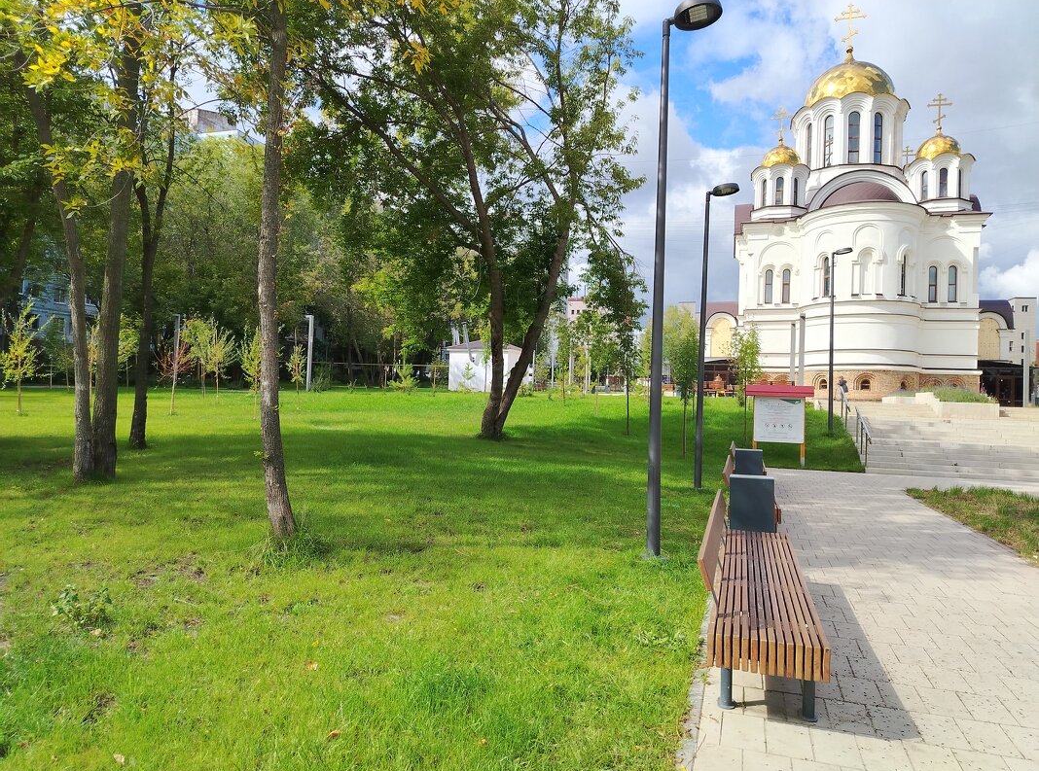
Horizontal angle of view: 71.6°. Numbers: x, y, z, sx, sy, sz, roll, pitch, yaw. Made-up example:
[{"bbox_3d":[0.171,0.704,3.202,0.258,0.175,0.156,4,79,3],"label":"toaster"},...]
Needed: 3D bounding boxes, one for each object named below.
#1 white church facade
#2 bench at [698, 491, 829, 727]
[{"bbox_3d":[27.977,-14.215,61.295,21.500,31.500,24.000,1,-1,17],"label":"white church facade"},{"bbox_3d":[1.637,1.315,4.989,0.620,0.810,3.170,1,-1,17],"label":"bench"}]

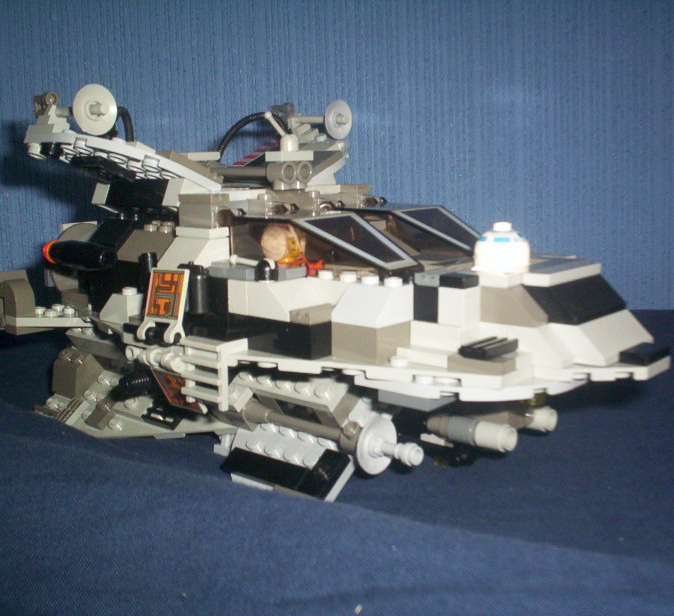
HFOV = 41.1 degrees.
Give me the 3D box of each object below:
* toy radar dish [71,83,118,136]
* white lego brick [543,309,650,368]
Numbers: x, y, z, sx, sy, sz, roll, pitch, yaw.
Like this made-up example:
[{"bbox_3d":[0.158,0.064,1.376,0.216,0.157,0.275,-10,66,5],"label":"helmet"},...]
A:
[{"bbox_3d":[-0.076,-0.062,0.281,0.005,0.016,0.016,7,12,39],"label":"toy radar dish"},{"bbox_3d":[0.072,0.007,0.244,0.016,0.010,0.032,7,13,39],"label":"white lego brick"}]

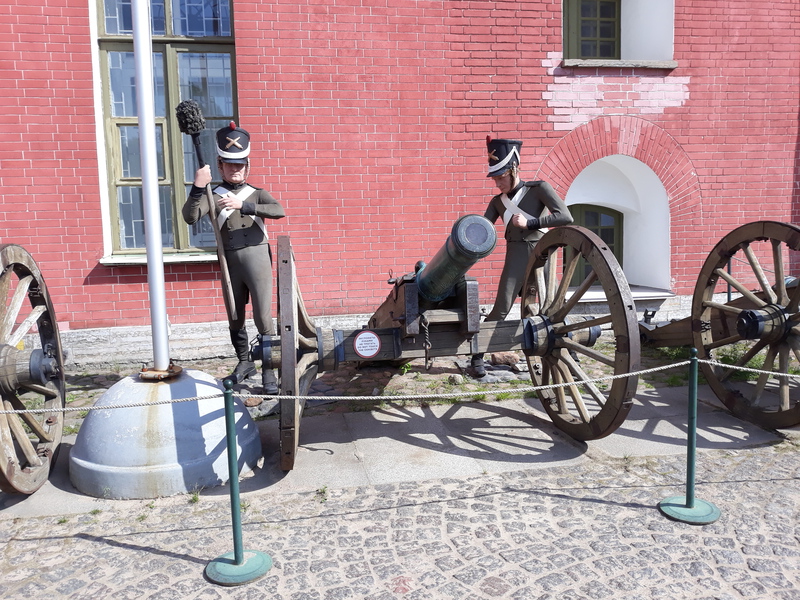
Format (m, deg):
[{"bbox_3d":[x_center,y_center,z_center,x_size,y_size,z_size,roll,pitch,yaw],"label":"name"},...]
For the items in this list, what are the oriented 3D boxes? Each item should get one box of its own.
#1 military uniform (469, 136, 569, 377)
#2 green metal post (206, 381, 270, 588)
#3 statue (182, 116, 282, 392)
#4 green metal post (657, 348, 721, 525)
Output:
[{"bbox_3d":[0.941,-0.371,4.680,0.750,1.740,0.750,3,7,43],"label":"military uniform"},{"bbox_3d":[-0.649,0.686,2.436,0.268,0.760,0.268,-2,5,0],"label":"green metal post"},{"bbox_3d":[-1.226,-0.341,4.680,0.750,1.930,0.520,-3,6,-12],"label":"statue"},{"bbox_3d":[1.326,0.593,2.841,0.268,0.755,0.268,-2,5,0],"label":"green metal post"}]

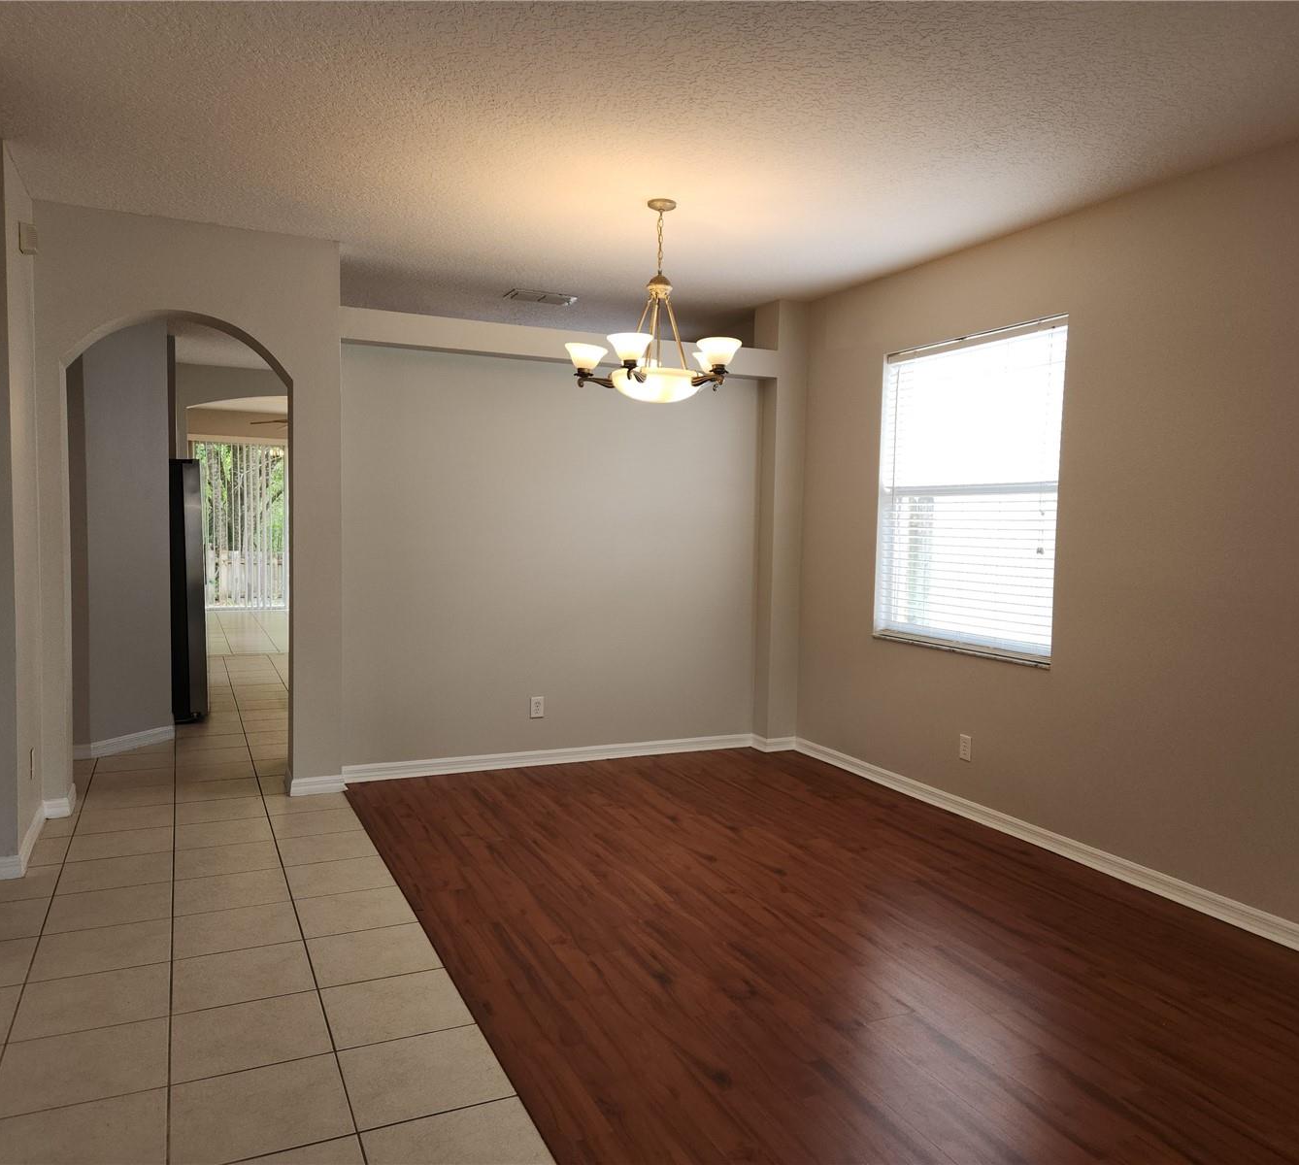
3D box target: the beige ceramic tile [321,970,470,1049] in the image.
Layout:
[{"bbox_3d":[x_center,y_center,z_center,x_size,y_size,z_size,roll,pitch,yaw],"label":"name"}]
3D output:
[{"bbox_3d":[-0.749,1.254,3.038,0.383,0.010,0.391,-1,4,-24],"label":"beige ceramic tile"}]

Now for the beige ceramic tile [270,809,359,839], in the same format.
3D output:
[{"bbox_3d":[-1.580,1.145,4.890,0.390,0.010,0.398,-1,4,-24],"label":"beige ceramic tile"}]

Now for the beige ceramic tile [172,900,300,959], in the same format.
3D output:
[{"bbox_3d":[-1.430,1.210,3.578,0.401,0.012,0.389,-1,4,-24],"label":"beige ceramic tile"}]

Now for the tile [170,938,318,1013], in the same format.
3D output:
[{"bbox_3d":[-1.273,1.236,3.233,0.403,0.010,0.391,-1,4,-24],"label":"tile"}]

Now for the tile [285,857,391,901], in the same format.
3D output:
[{"bbox_3d":[-1.231,1.179,4.096,0.383,0.012,0.389,-1,4,-24],"label":"tile"}]

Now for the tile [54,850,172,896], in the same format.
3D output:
[{"bbox_3d":[-2.122,1.164,4.121,0.401,0.012,0.389,-1,4,-24],"label":"tile"}]

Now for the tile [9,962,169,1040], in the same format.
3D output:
[{"bbox_3d":[-1.637,1.240,3.055,0.401,0.012,0.389,-1,4,-24],"label":"tile"}]

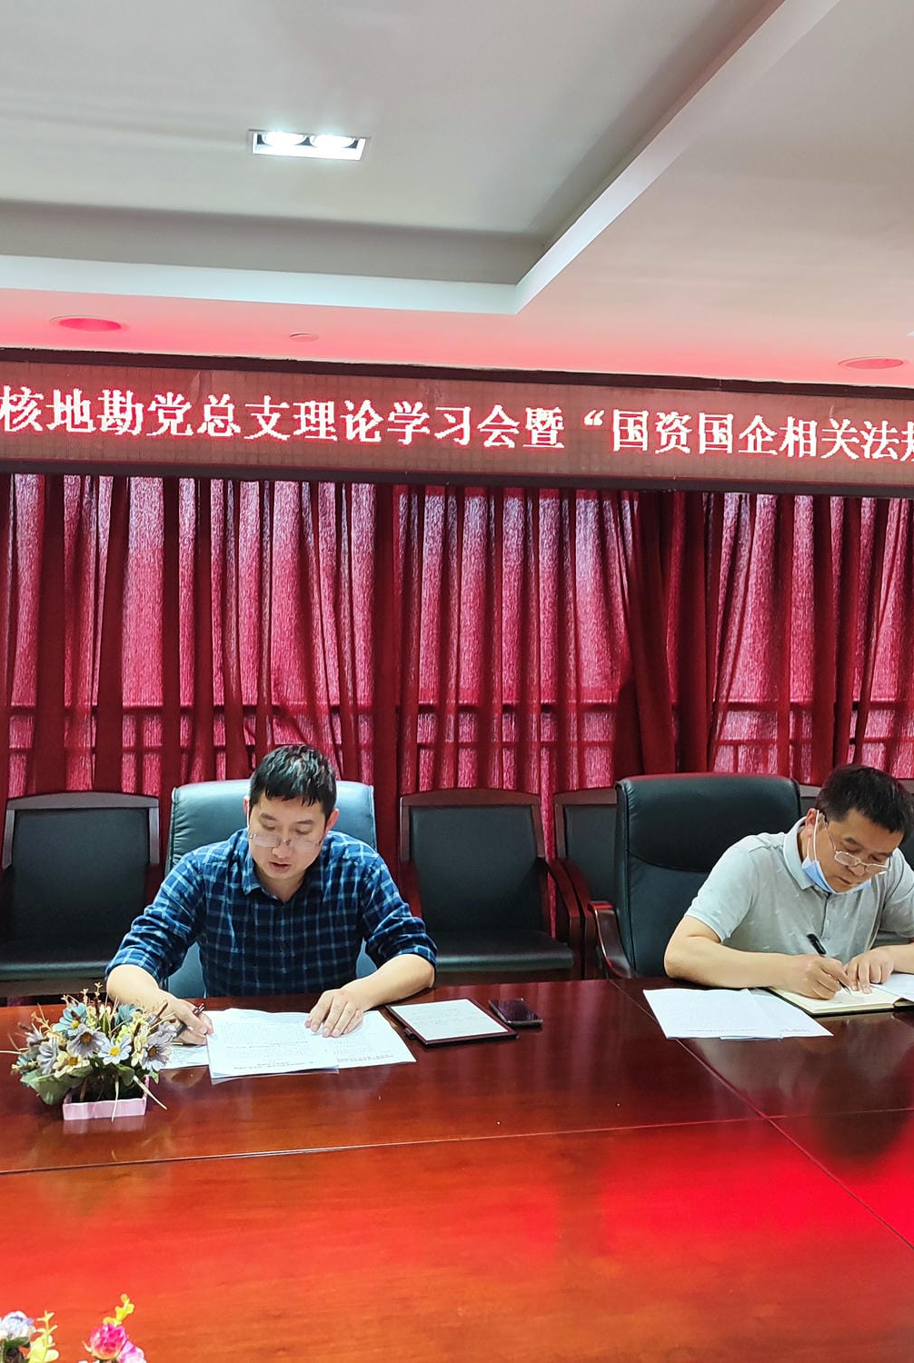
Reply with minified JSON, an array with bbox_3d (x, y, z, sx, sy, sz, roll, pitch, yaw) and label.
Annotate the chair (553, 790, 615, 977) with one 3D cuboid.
[{"bbox_3d":[0.640,0.844,4.493,0.550,0.920,0.570,0,3,-11],"label":"chair"}]

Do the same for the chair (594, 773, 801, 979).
[{"bbox_3d":[0.747,0.808,3.368,0.670,1.080,0.680,0,2,-9],"label":"chair"}]

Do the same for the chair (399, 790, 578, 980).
[{"bbox_3d":[0.082,0.841,4.373,0.550,0.920,0.570,0,2,-11],"label":"chair"}]

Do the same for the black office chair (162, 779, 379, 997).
[{"bbox_3d":[-0.426,0.809,3.143,0.670,1.080,0.680,0,2,-11],"label":"black office chair"}]

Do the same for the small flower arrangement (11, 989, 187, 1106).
[{"bbox_3d":[-0.537,0.555,1.990,0.240,0.175,0.200,0,2,-11],"label":"small flower arrangement"}]

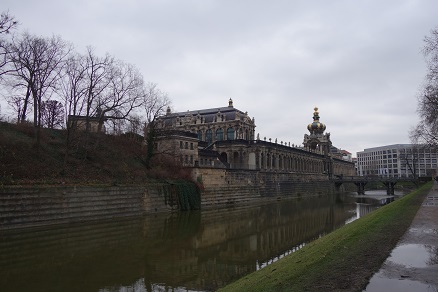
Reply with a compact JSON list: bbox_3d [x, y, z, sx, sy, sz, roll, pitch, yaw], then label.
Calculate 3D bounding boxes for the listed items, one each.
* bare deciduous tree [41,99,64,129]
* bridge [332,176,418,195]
[{"bbox_3d":[-31.296,-5.921,64.020,4.195,5.925,4.195,3,-6,-26],"label":"bare deciduous tree"},{"bbox_3d":[45.242,11.547,98.849,23.368,5.200,4.800,-3,-6,31],"label":"bridge"}]

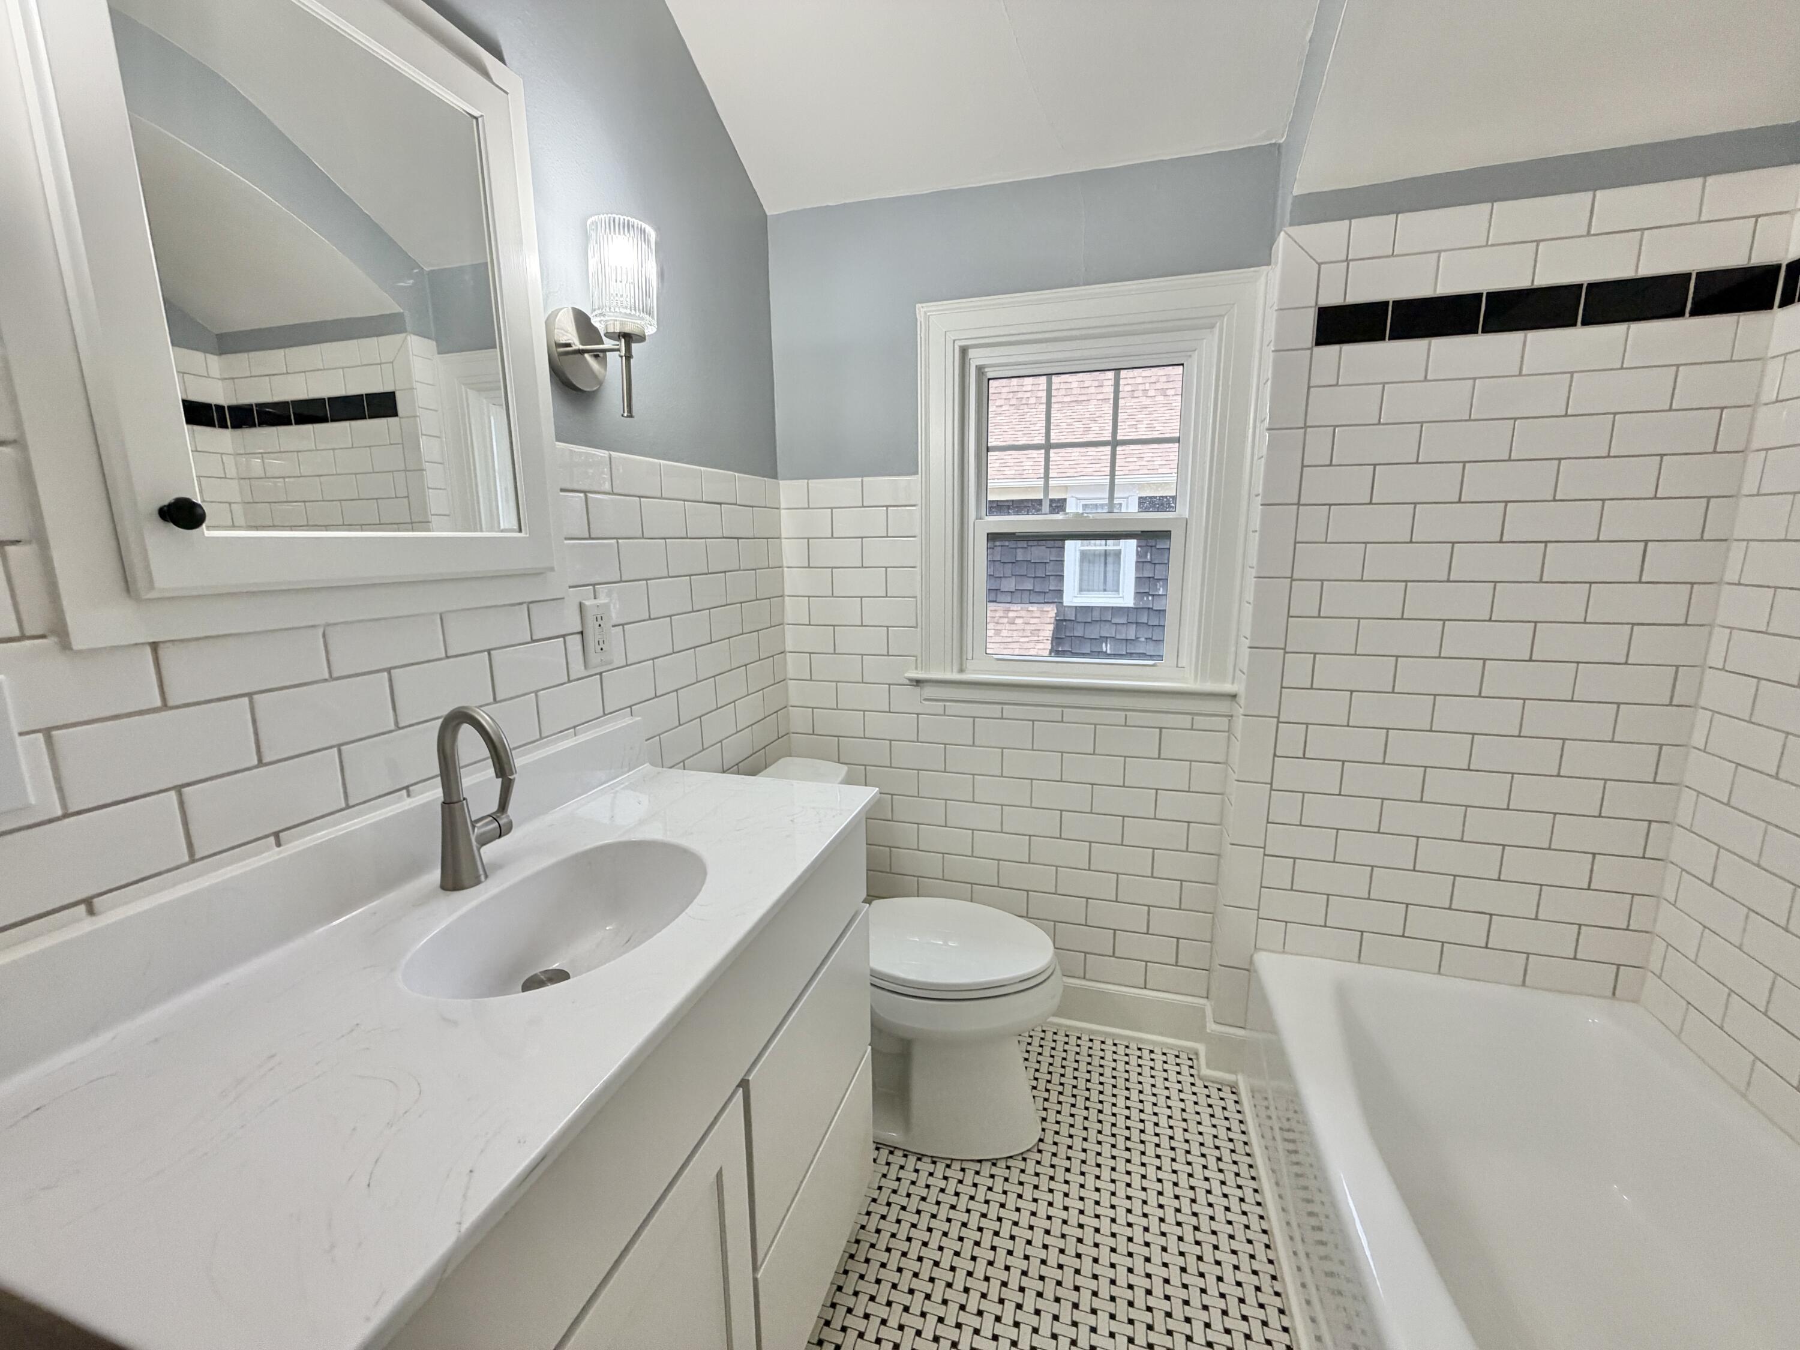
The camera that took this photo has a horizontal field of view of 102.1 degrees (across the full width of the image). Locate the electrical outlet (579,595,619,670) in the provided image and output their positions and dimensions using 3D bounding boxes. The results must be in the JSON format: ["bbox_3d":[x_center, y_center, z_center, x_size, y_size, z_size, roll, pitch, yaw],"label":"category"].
[{"bbox_3d":[-0.530,-0.071,1.274,0.009,0.118,0.077,2,11,16],"label":"electrical outlet"}]

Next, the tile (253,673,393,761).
[{"bbox_3d":[-0.664,0.046,0.845,0.009,0.074,0.153,2,11,16],"label":"tile"}]

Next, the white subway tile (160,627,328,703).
[{"bbox_3d":[-0.685,-0.017,0.764,0.009,0.067,0.152,2,11,16],"label":"white subway tile"}]

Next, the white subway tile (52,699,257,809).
[{"bbox_3d":[-0.705,0.071,0.698,0.008,0.075,0.152,2,11,16],"label":"white subway tile"}]

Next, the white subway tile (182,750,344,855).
[{"bbox_3d":[-0.684,0.134,0.789,0.009,0.074,0.152,2,11,16],"label":"white subway tile"}]

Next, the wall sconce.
[{"bbox_3d":[-0.467,-0.566,1.182,0.155,0.280,0.125,2,11,16],"label":"wall sconce"}]

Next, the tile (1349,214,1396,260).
[{"bbox_3d":[0.923,-0.854,1.424,0.076,0.071,0.008,2,11,17],"label":"tile"}]

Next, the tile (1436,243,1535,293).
[{"bbox_3d":[1.117,-0.772,1.388,0.153,0.073,0.009,2,11,16],"label":"tile"}]

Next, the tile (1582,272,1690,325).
[{"bbox_3d":[1.338,-0.682,1.328,0.152,0.075,0.008,2,11,17],"label":"tile"}]

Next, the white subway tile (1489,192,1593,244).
[{"bbox_3d":[1.189,-0.845,1.353,0.153,0.069,0.009,2,11,16],"label":"white subway tile"}]

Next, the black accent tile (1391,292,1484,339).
[{"bbox_3d":[1.040,-0.695,1.418,0.152,0.075,0.008,2,11,17],"label":"black accent tile"}]

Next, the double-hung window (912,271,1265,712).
[{"bbox_3d":[0.406,-0.401,1.764,0.798,0.984,0.070,3,11,17],"label":"double-hung window"}]

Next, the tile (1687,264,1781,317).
[{"bbox_3d":[1.474,-0.676,1.286,0.123,0.075,0.008,2,11,17],"label":"tile"}]

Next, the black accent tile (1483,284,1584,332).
[{"bbox_3d":[1.189,-0.688,1.373,0.152,0.075,0.008,2,11,17],"label":"black accent tile"}]

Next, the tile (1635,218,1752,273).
[{"bbox_3d":[1.411,-0.756,1.291,0.152,0.075,0.008,2,11,17],"label":"tile"}]

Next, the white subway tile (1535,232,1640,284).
[{"bbox_3d":[1.263,-0.762,1.336,0.152,0.075,0.008,2,11,17],"label":"white subway tile"}]

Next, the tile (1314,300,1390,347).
[{"bbox_3d":[0.905,-0.701,1.459,0.125,0.075,0.008,2,11,17],"label":"tile"}]

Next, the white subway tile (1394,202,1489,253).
[{"bbox_3d":[1.039,-0.851,1.396,0.153,0.070,0.009,2,11,16],"label":"white subway tile"}]

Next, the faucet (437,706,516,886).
[{"bbox_3d":[-0.508,0.150,0.914,0.157,0.238,0.095,5,12,27],"label":"faucet"}]

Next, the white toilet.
[{"bbox_3d":[-0.019,0.652,1.691,0.779,0.752,0.460,2,11,16],"label":"white toilet"}]

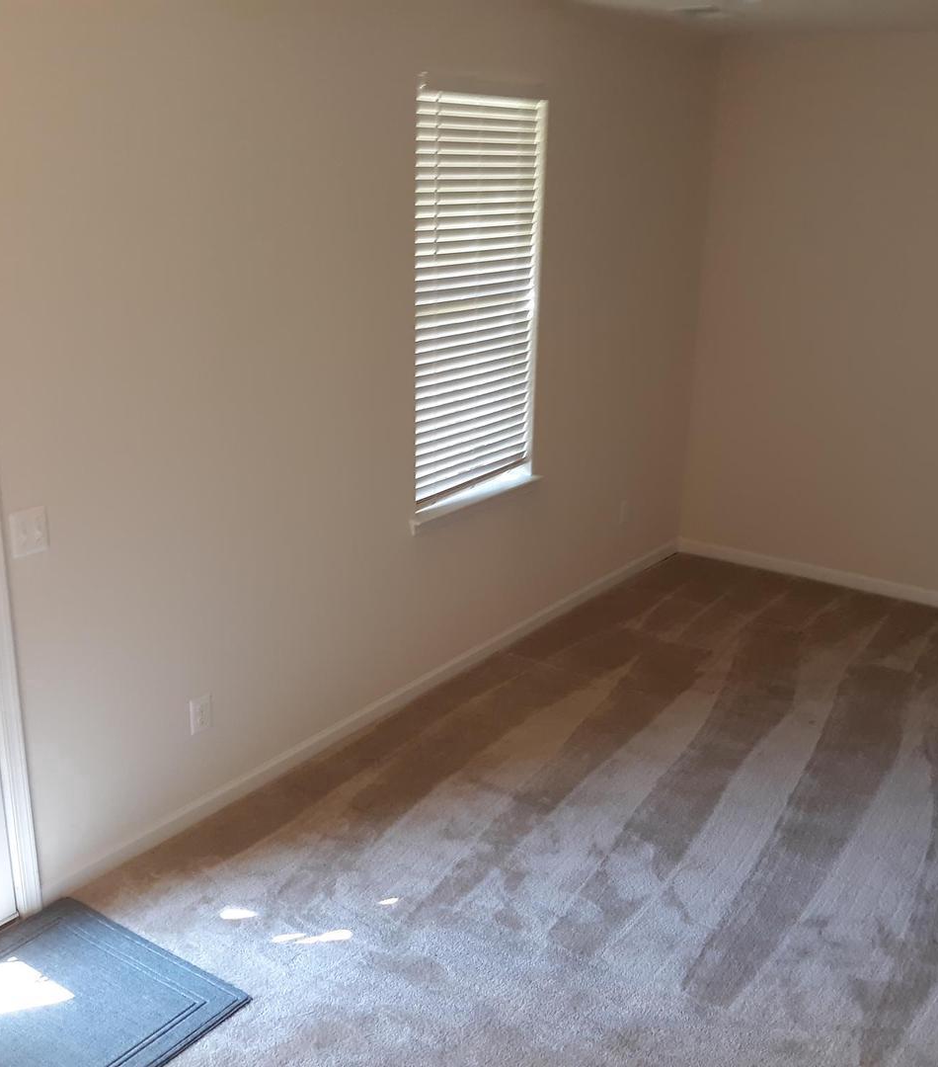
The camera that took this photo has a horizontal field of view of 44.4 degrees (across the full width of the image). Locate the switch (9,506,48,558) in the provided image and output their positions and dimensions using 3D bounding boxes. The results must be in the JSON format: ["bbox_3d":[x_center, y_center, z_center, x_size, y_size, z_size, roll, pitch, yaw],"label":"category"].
[{"bbox_3d":[-1.171,-0.003,3.065,0.015,0.118,0.114,13,21,33],"label":"switch"}]

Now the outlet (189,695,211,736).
[{"bbox_3d":[-0.869,0.588,3.728,0.010,0.118,0.075,13,21,33],"label":"outlet"}]

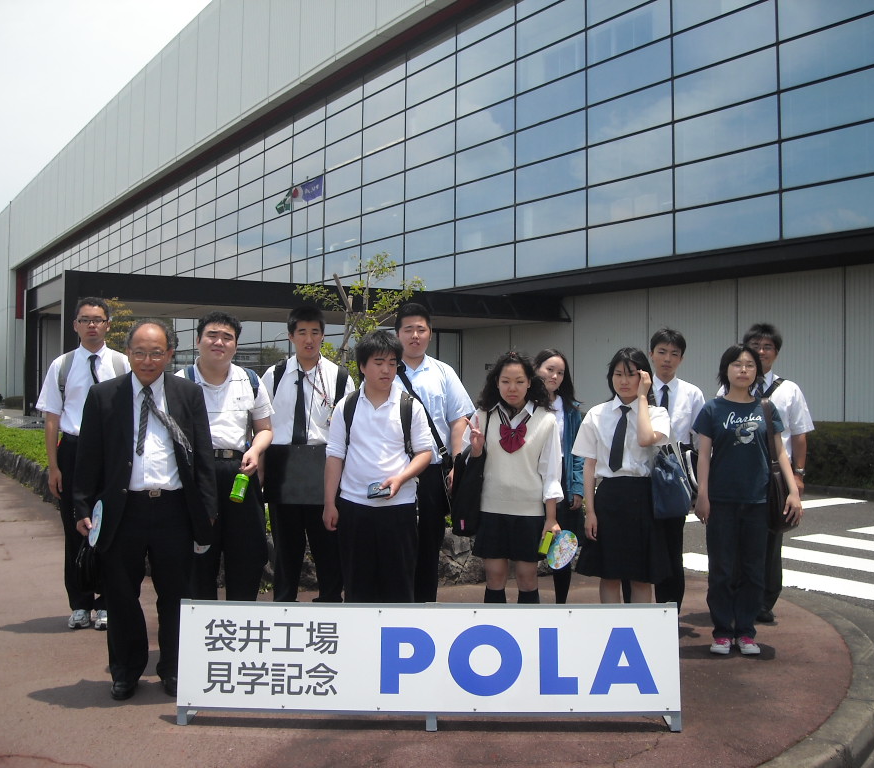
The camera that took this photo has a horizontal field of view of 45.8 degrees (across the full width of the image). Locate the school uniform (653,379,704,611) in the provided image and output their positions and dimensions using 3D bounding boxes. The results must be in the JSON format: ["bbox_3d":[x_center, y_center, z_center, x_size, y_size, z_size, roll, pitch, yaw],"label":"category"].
[{"bbox_3d":[1.225,0.619,5.600,0.460,1.370,0.290,0,0,6],"label":"school uniform"}]

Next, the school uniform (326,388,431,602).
[{"bbox_3d":[-0.267,0.636,4.720,0.490,1.310,0.330,0,0,-3],"label":"school uniform"}]

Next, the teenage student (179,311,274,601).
[{"bbox_3d":[-1.087,0.485,5.255,0.530,1.710,0.400,0,0,-9],"label":"teenage student"}]

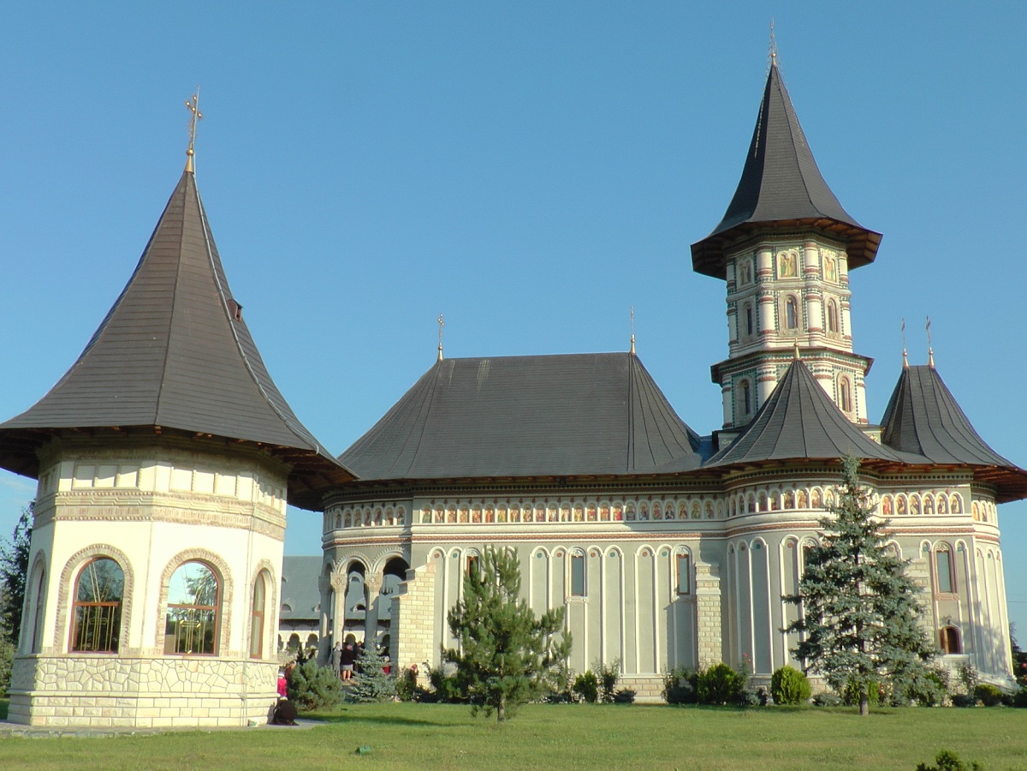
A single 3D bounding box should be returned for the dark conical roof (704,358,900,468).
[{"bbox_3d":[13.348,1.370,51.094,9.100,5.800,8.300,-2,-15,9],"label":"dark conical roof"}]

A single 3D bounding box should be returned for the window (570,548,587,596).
[{"bbox_3d":[2.921,8.453,49.622,0.700,2.120,0.250,-2,-15,10],"label":"window"}]

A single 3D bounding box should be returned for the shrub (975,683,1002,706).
[{"bbox_3d":[18.657,12.123,43.077,1.054,0.874,1.022,-2,-15,10],"label":"shrub"}]

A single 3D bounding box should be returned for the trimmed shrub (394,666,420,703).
[{"bbox_3d":[-4.731,13.240,48.740,1.140,1.613,1.140,-2,-15,9],"label":"trimmed shrub"}]

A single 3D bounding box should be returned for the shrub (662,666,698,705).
[{"bbox_3d":[7.277,13.006,47.742,1.563,1.653,1.485,-2,-15,9],"label":"shrub"}]

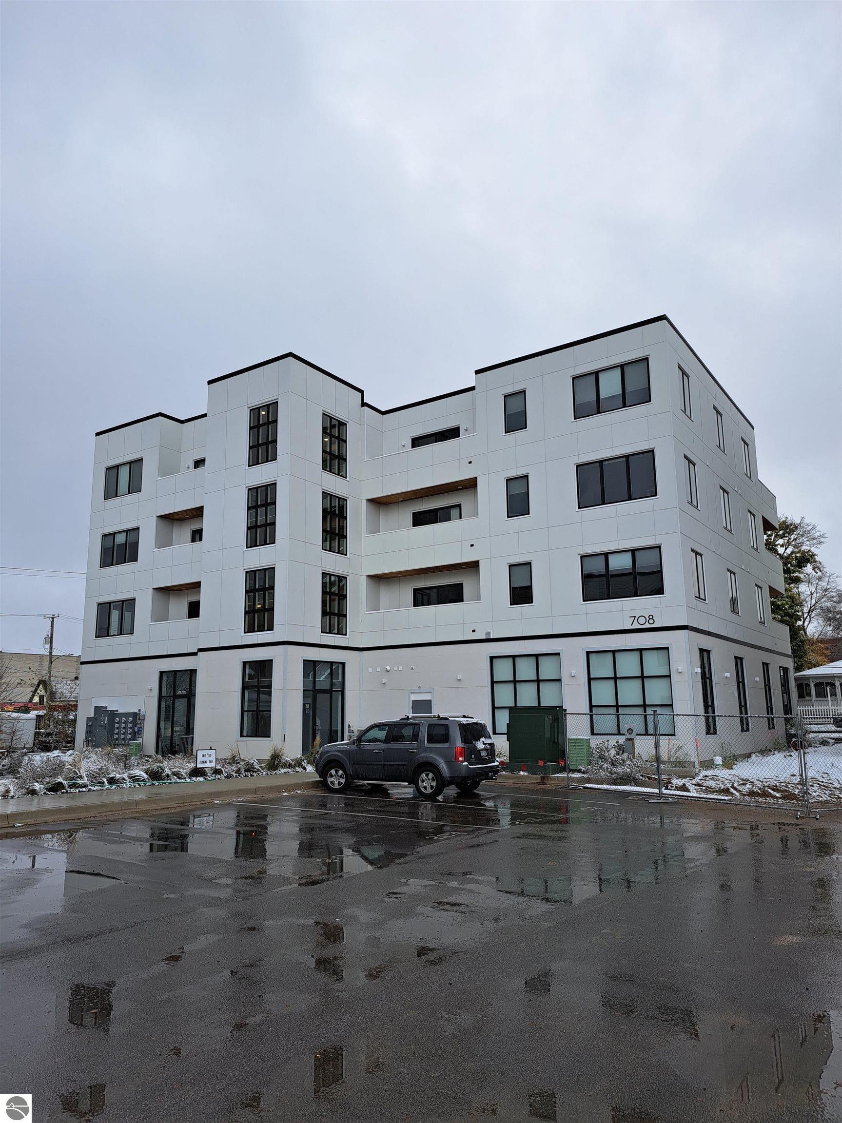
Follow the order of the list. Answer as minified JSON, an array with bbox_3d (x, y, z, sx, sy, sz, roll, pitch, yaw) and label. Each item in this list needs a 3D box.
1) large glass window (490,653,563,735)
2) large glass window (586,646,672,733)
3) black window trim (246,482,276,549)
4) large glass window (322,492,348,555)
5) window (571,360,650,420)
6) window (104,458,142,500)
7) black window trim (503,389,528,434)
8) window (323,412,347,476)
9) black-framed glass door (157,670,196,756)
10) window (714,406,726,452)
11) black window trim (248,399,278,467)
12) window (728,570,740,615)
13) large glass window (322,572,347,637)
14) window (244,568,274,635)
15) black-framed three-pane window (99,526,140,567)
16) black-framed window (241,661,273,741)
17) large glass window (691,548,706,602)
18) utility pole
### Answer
[{"bbox_3d":[3.643,4.606,26.916,2.688,2.698,0.150,-8,-13,34],"label":"large glass window"},{"bbox_3d":[6.689,4.205,24.955,2.737,2.693,0.120,-8,-13,34],"label":"large glass window"},{"bbox_3d":[-5.984,-1.706,29.391,1.533,2.324,0.150,-8,-13,34],"label":"black window trim"},{"bbox_3d":[-3.368,-1.448,30.297,0.150,2.300,1.440,-8,-13,34],"label":"large glass window"},{"bbox_3d":[6.415,-5.798,26.251,2.676,1.565,0.150,-8,-13,34],"label":"window"},{"bbox_3d":[-14.212,-3.899,37.308,2.931,1.614,0.120,-8,-13,34],"label":"window"},{"bbox_3d":[3.524,-5.519,28.856,0.898,1.483,0.150,-8,-13,34],"label":"black window trim"},{"bbox_3d":[-3.550,-4.726,32.023,0.120,2.395,1.504,-8,-13,34],"label":"window"},{"bbox_3d":[-10.006,6.193,31.974,2.310,3.361,0.150,-8,-13,34],"label":"black-framed glass door"},{"bbox_3d":[11.764,-5.170,30.760,0.150,1.592,1.289,-8,-13,34],"label":"window"},{"bbox_3d":[-6.084,-4.920,30.159,1.517,2.380,0.120,-8,-13,34],"label":"black window trim"},{"bbox_3d":[11.679,1.183,29.201,0.150,1.510,1.250,-8,-13,34],"label":"window"},{"bbox_3d":[-3.317,1.644,29.724,0.150,2.290,1.450,-8,-13,34],"label":"large glass window"},{"bbox_3d":[-5.924,1.446,28.771,1.516,2.351,0.150,-8,-13,34],"label":"window"},{"bbox_3d":[-13.886,-0.583,35.942,2.851,1.614,0.120,-8,-13,34],"label":"black-framed three-pane window"},{"bbox_3d":[-5.900,4.961,28.101,1.529,2.702,0.150,-8,-13,34],"label":"black-framed window"},{"bbox_3d":[9.029,0.486,25.413,0.150,1.490,1.340,-8,-13,34],"label":"large glass window"},{"bbox_3d":[-35.562,10.775,73.919,2.200,11.528,0.500,-8,-13,34],"label":"utility pole"}]

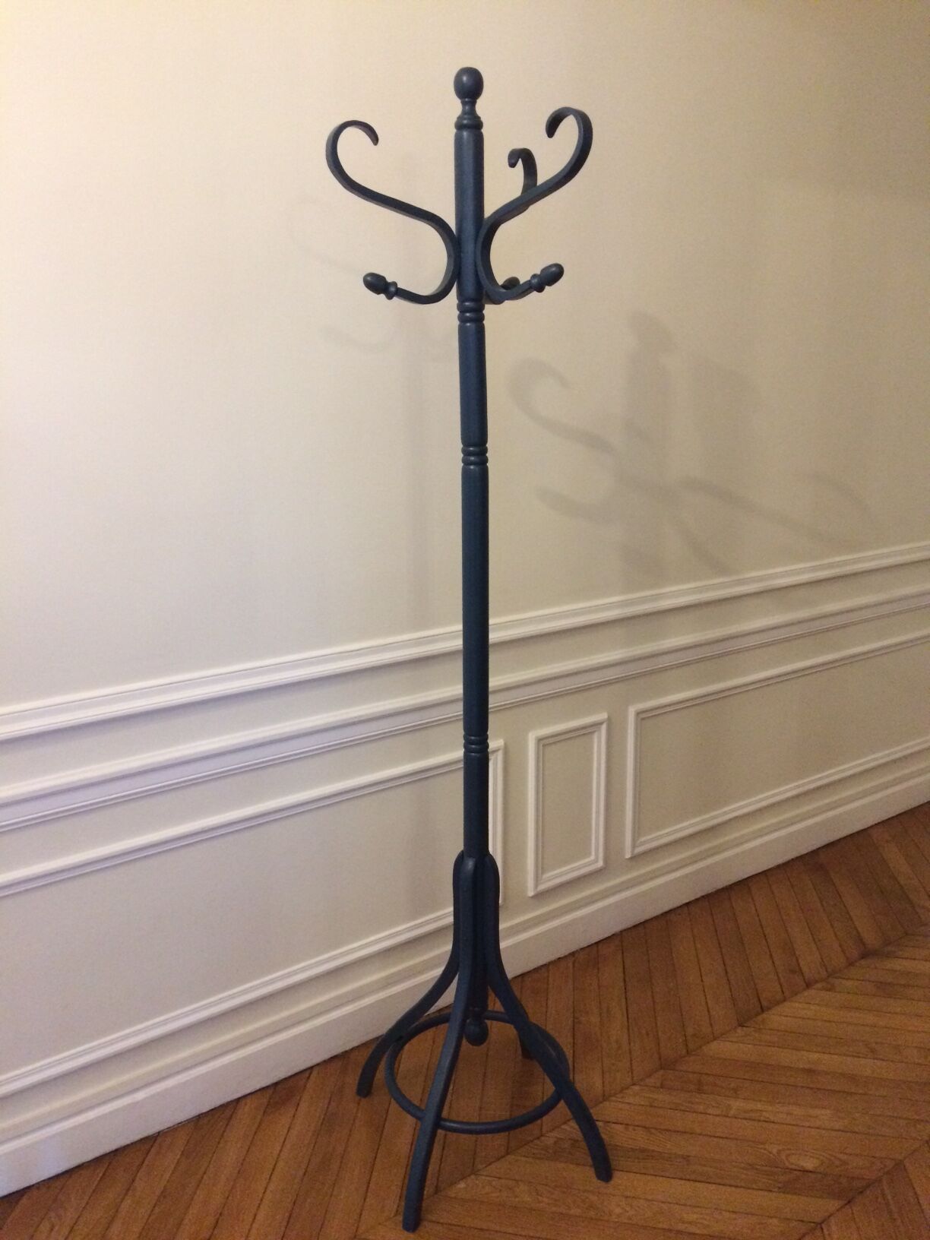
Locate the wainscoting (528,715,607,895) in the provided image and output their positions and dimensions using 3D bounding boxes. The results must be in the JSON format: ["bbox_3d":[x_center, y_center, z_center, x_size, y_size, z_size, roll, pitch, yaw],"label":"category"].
[{"bbox_3d":[0.255,0.450,2.548,0.250,0.420,0.022,-10,16,-35],"label":"wainscoting"}]

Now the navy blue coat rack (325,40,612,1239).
[{"bbox_3d":[0.015,0.080,1.796,0.480,1.890,0.480,-1,13,0],"label":"navy blue coat rack"}]

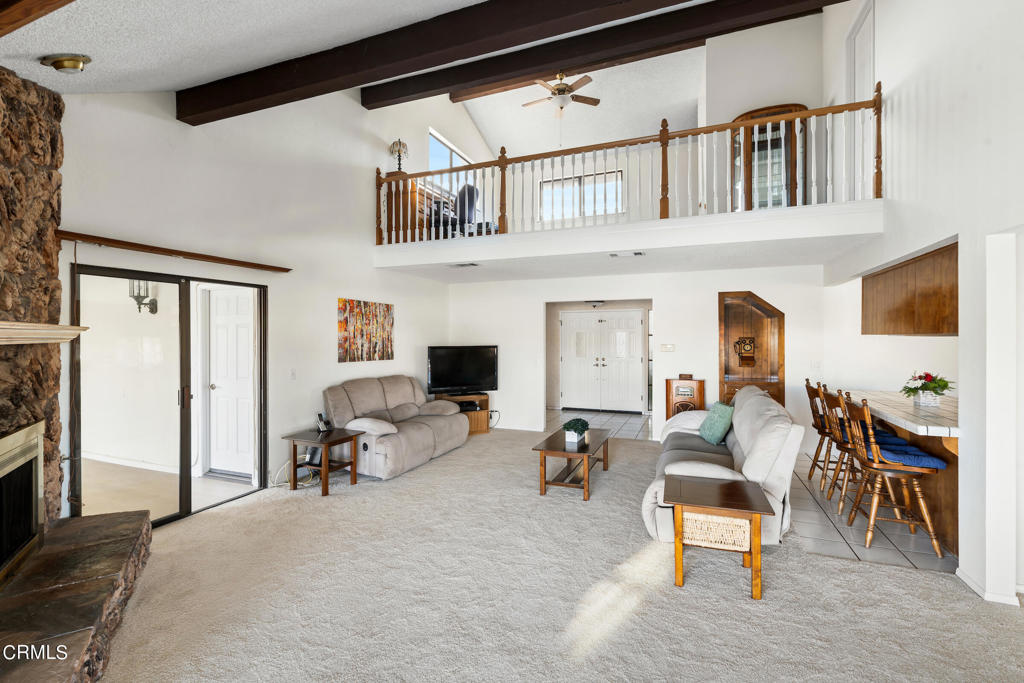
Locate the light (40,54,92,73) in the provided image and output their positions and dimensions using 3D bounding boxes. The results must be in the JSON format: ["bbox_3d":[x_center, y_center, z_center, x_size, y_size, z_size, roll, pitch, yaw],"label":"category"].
[{"bbox_3d":[-2.324,-1.441,2.243,0.215,0.070,0.215,0,29,22],"label":"light"}]

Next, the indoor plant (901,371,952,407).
[{"bbox_3d":[3.615,0.410,3.726,0.318,0.283,0.228,0,0,20],"label":"indoor plant"}]

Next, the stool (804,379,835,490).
[{"bbox_3d":[3.283,0.935,4.284,0.530,1.065,0.450,0,0,22],"label":"stool"}]

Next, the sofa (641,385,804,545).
[{"bbox_3d":[1.840,0.983,3.942,1.020,0.970,2.120,0,0,22],"label":"sofa"}]

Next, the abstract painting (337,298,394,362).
[{"bbox_3d":[-1.872,-0.130,5.575,0.030,0.774,1.043,0,0,23],"label":"abstract painting"}]

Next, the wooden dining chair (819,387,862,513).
[{"bbox_3d":[3.029,0.932,3.680,0.526,1.053,0.477,0,0,22],"label":"wooden dining chair"}]

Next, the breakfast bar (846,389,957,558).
[{"bbox_3d":[3.405,1.015,3.619,0.780,0.915,2.130,0,0,22],"label":"breakfast bar"}]

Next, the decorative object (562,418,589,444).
[{"bbox_3d":[0.690,0.924,4.504,0.179,0.204,0.387,0,0,22],"label":"decorative object"}]

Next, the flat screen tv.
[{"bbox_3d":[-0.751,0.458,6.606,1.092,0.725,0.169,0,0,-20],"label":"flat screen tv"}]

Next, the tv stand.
[{"bbox_3d":[-0.818,1.149,6.730,0.820,0.600,0.430,0,0,-31],"label":"tv stand"}]

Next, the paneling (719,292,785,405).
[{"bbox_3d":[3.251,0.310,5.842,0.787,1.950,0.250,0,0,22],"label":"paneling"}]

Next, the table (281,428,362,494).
[{"bbox_3d":[-1.886,1.200,4.295,0.621,0.508,0.487,0,0,22],"label":"table"}]

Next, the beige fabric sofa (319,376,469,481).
[{"bbox_3d":[-1.407,0.966,5.419,0.990,0.980,1.750,0,0,22],"label":"beige fabric sofa"}]

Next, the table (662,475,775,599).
[{"bbox_3d":[1.285,1.213,2.703,0.575,0.525,0.545,0,0,22],"label":"table"}]

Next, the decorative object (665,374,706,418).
[{"bbox_3d":[2.423,0.973,5.964,0.526,0.943,0.318,0,0,20],"label":"decorative object"}]

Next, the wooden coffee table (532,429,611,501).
[{"bbox_3d":[0.667,1.240,4.455,0.571,0.428,1.082,0,0,22],"label":"wooden coffee table"}]

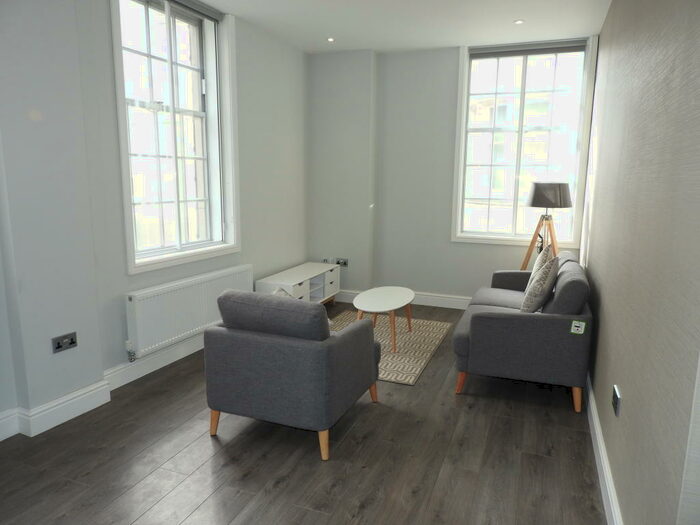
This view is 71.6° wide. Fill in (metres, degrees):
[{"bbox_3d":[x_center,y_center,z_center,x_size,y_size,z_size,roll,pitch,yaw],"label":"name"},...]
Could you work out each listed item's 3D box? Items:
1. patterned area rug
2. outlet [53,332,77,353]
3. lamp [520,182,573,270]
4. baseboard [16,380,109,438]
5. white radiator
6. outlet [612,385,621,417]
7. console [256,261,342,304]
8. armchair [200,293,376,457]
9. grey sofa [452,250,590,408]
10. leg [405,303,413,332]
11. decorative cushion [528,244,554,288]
[{"bbox_3d":[0.204,0.690,4.352,1.140,0.012,1.680,4,10,21],"label":"patterned area rug"},{"bbox_3d":[-1.641,0.466,2.799,0.010,0.086,0.146,5,10,23],"label":"outlet"},{"bbox_3d":[1.839,-0.066,4.764,0.550,1.410,0.550,4,10,20],"label":"lamp"},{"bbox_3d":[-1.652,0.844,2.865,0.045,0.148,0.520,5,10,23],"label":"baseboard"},{"bbox_3d":[-1.204,0.336,3.938,0.095,0.445,1.390,5,10,23],"label":"white radiator"},{"bbox_3d":[1.166,0.599,2.118,0.012,0.086,0.146,4,10,21],"label":"outlet"},{"bbox_3d":[-0.501,0.336,5.050,0.420,0.465,1.190,4,10,20],"label":"console"},{"bbox_3d":[-0.300,0.512,2.883,0.770,0.830,0.800,4,10,21],"label":"armchair"},{"bbox_3d":[1.322,0.384,3.816,0.810,0.820,1.640,4,10,20],"label":"grey sofa"},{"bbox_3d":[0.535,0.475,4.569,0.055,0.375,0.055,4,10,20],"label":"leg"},{"bbox_3d":[1.559,0.098,3.967,0.140,0.430,0.430,24,12,4],"label":"decorative cushion"}]

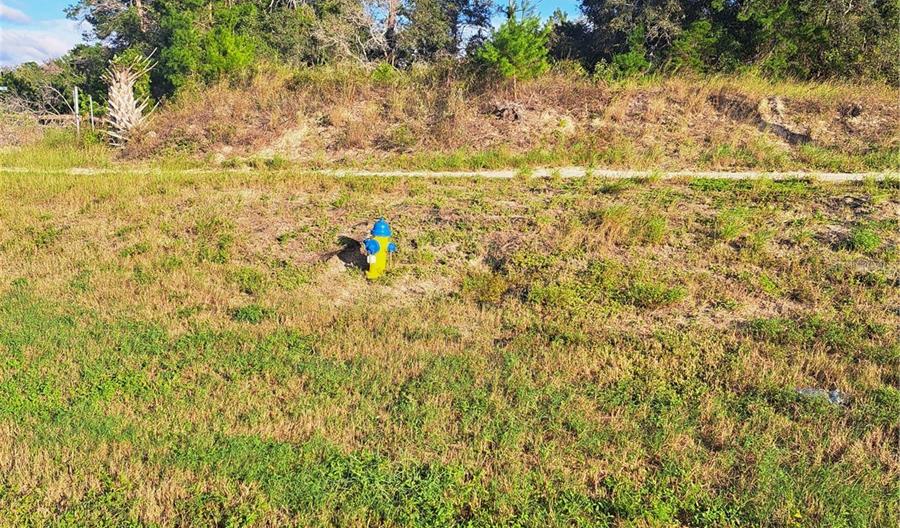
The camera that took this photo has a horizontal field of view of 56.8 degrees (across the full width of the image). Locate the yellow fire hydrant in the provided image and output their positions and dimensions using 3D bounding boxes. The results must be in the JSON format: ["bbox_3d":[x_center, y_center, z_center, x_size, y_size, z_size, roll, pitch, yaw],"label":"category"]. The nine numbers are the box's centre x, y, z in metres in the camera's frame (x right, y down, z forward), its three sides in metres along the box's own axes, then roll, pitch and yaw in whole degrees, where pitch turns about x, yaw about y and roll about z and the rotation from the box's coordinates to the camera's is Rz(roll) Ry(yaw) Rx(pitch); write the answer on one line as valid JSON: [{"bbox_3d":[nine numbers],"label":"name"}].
[{"bbox_3d":[-0.867,-0.182,9.956,0.400,0.735,0.380,11,11,25],"label":"yellow fire hydrant"}]

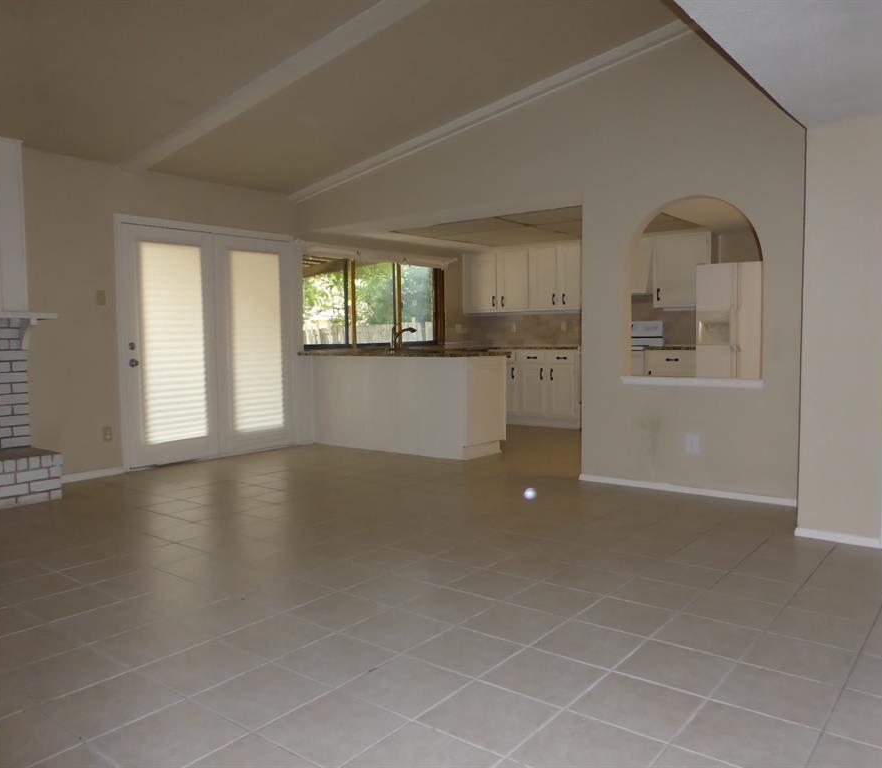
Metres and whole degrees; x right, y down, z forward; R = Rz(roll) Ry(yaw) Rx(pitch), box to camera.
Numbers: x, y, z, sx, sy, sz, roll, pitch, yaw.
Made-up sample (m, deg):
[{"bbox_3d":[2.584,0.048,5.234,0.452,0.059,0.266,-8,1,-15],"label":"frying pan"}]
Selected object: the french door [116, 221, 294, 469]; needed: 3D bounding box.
[{"bbox_3d":[-2.061,-0.359,6.515,0.080,2.090,1.800,2,4,38],"label":"french door"}]

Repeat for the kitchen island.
[{"bbox_3d":[-0.379,0.166,7.032,2.040,0.930,0.660,2,4,38],"label":"kitchen island"}]

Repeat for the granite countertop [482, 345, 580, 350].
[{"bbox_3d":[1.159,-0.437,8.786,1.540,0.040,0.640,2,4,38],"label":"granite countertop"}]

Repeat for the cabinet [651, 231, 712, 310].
[{"bbox_3d":[2.676,-1.228,7.726,0.610,0.780,0.320,2,4,38],"label":"cabinet"}]

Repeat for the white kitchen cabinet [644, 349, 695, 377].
[{"bbox_3d":[2.605,0.095,7.694,0.590,0.905,0.610,2,4,38],"label":"white kitchen cabinet"}]

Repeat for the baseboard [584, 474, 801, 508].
[{"bbox_3d":[1.649,0.715,4.820,1.525,0.047,0.020,2,4,38],"label":"baseboard"}]

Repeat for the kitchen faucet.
[{"bbox_3d":[-0.430,-0.519,8.090,0.290,0.300,0.080,1,4,23],"label":"kitchen faucet"}]

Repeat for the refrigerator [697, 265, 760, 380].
[{"bbox_3d":[3.119,-0.299,7.102,0.890,1.750,0.790,2,4,38],"label":"refrigerator"}]

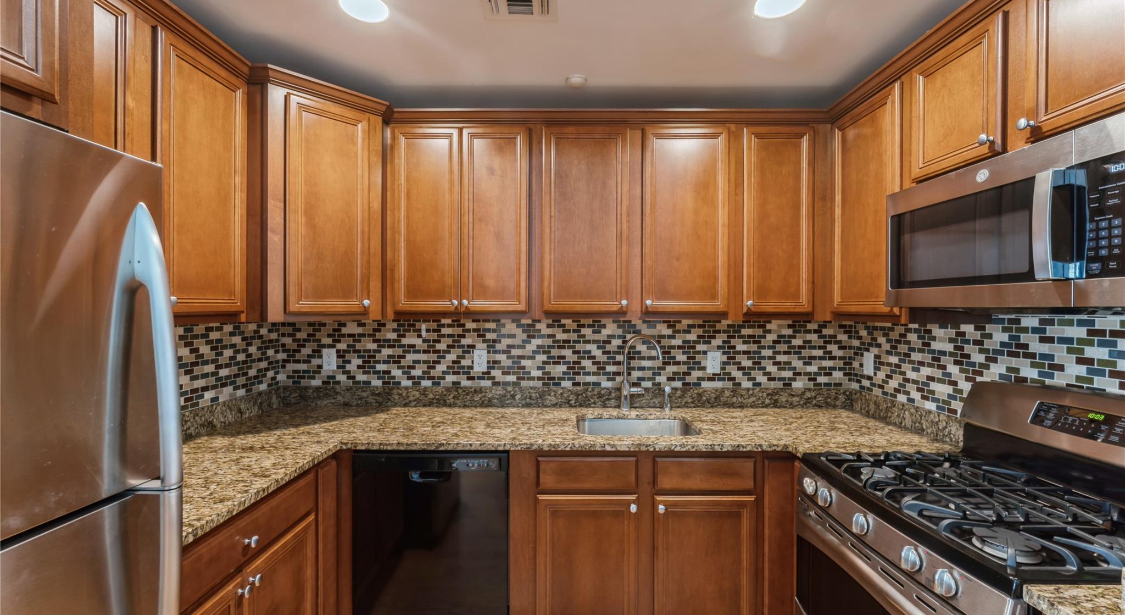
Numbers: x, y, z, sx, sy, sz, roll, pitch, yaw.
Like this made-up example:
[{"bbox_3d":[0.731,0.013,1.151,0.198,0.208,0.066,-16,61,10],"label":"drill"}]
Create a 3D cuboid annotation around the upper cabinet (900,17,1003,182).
[{"bbox_3d":[1.378,-0.623,1.362,0.325,0.428,0.375,0,0,0],"label":"upper cabinet"}]

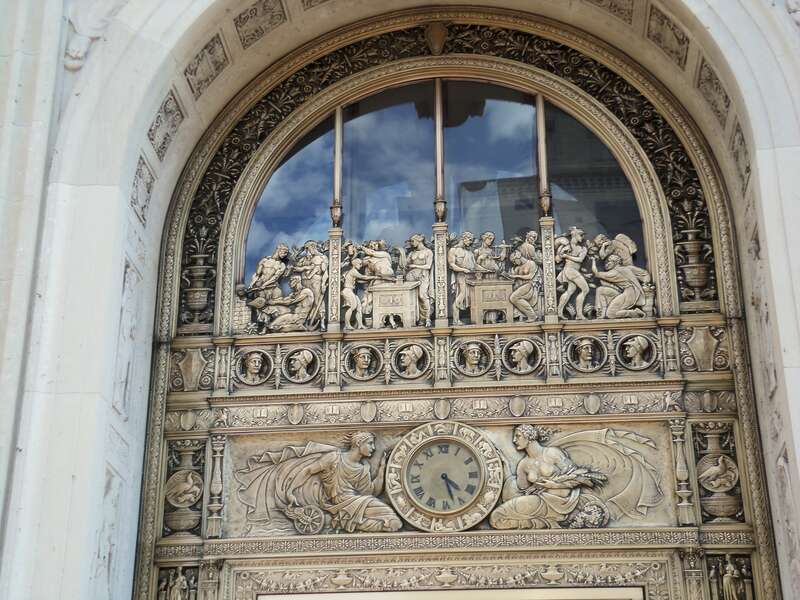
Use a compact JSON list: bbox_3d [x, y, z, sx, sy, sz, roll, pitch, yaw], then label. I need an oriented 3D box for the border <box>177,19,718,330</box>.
[{"bbox_3d":[0.366,-1.230,12.871,4.630,3.180,0.220,-3,-26,5],"label":"border"}]

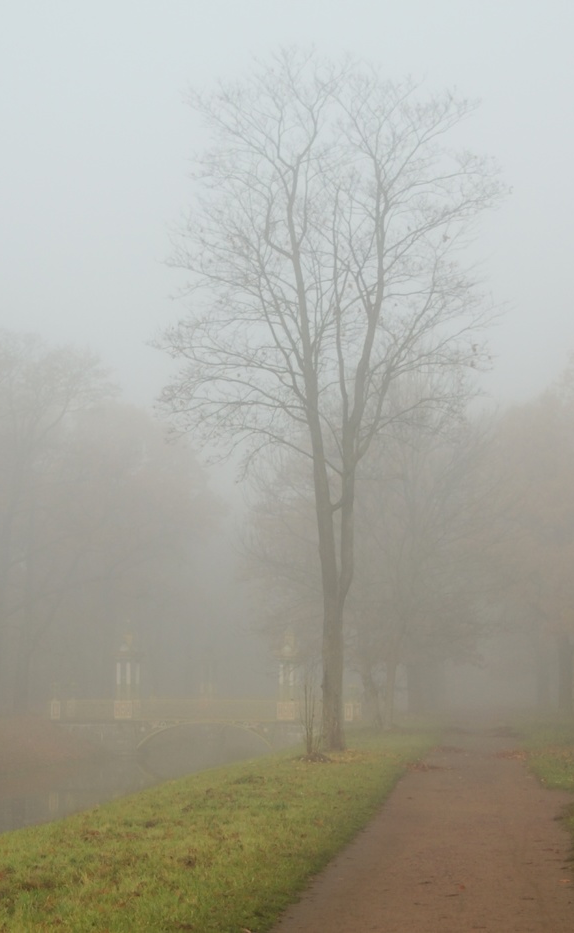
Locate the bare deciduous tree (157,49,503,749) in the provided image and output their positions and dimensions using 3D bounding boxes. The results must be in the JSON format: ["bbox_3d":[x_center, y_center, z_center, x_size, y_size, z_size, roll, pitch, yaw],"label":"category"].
[{"bbox_3d":[1.000,-1.660,60.200,8.100,16.300,7.700,0,-5,0],"label":"bare deciduous tree"}]

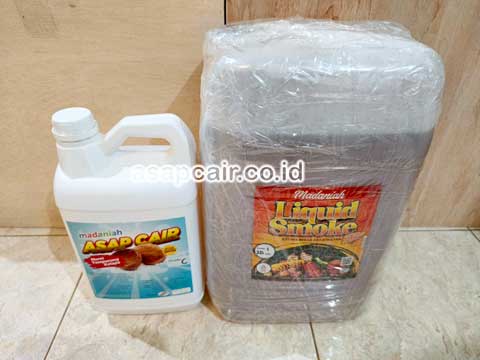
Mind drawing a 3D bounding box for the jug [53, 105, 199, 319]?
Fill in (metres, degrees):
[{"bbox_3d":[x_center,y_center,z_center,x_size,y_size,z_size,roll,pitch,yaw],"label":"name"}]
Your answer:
[{"bbox_3d":[-0.154,0.054,0.488,0.175,0.331,0.120,-2,36,-4],"label":"jug"}]

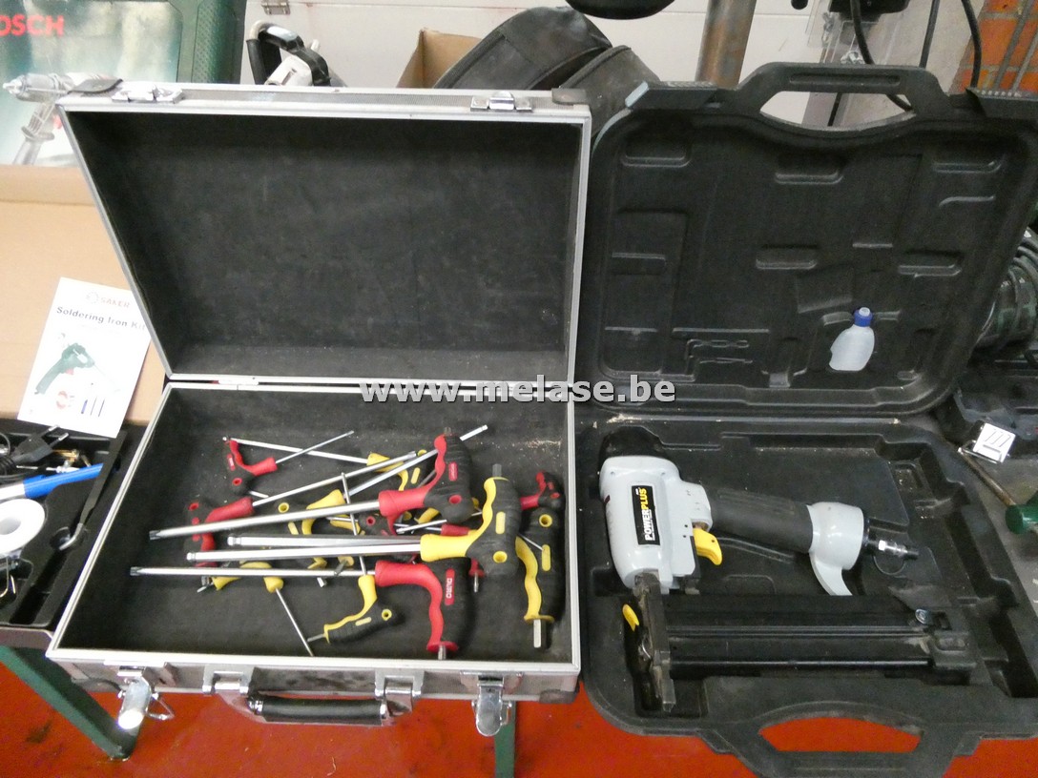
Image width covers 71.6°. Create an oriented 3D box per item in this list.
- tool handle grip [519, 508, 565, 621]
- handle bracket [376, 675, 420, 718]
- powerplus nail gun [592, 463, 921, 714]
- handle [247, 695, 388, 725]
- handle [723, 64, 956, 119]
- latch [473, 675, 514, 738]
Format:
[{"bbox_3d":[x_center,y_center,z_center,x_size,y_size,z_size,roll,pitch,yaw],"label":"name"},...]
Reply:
[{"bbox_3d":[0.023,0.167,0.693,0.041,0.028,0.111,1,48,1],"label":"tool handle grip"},{"bbox_3d":[-0.102,0.259,0.604,0.036,0.054,0.019,1,48,1],"label":"handle bracket"},{"bbox_3d":[0.230,0.167,0.657,0.297,0.061,0.247,1,48,1],"label":"powerplus nail gun"},{"bbox_3d":[-0.170,0.272,0.610,0.117,0.021,0.020,1,48,1],"label":"handle"},{"bbox_3d":[0.257,-0.246,0.592,0.182,0.039,0.024,1,36,1],"label":"handle"},{"bbox_3d":[-0.023,0.258,0.583,0.032,0.034,0.036,1,48,1],"label":"latch"}]

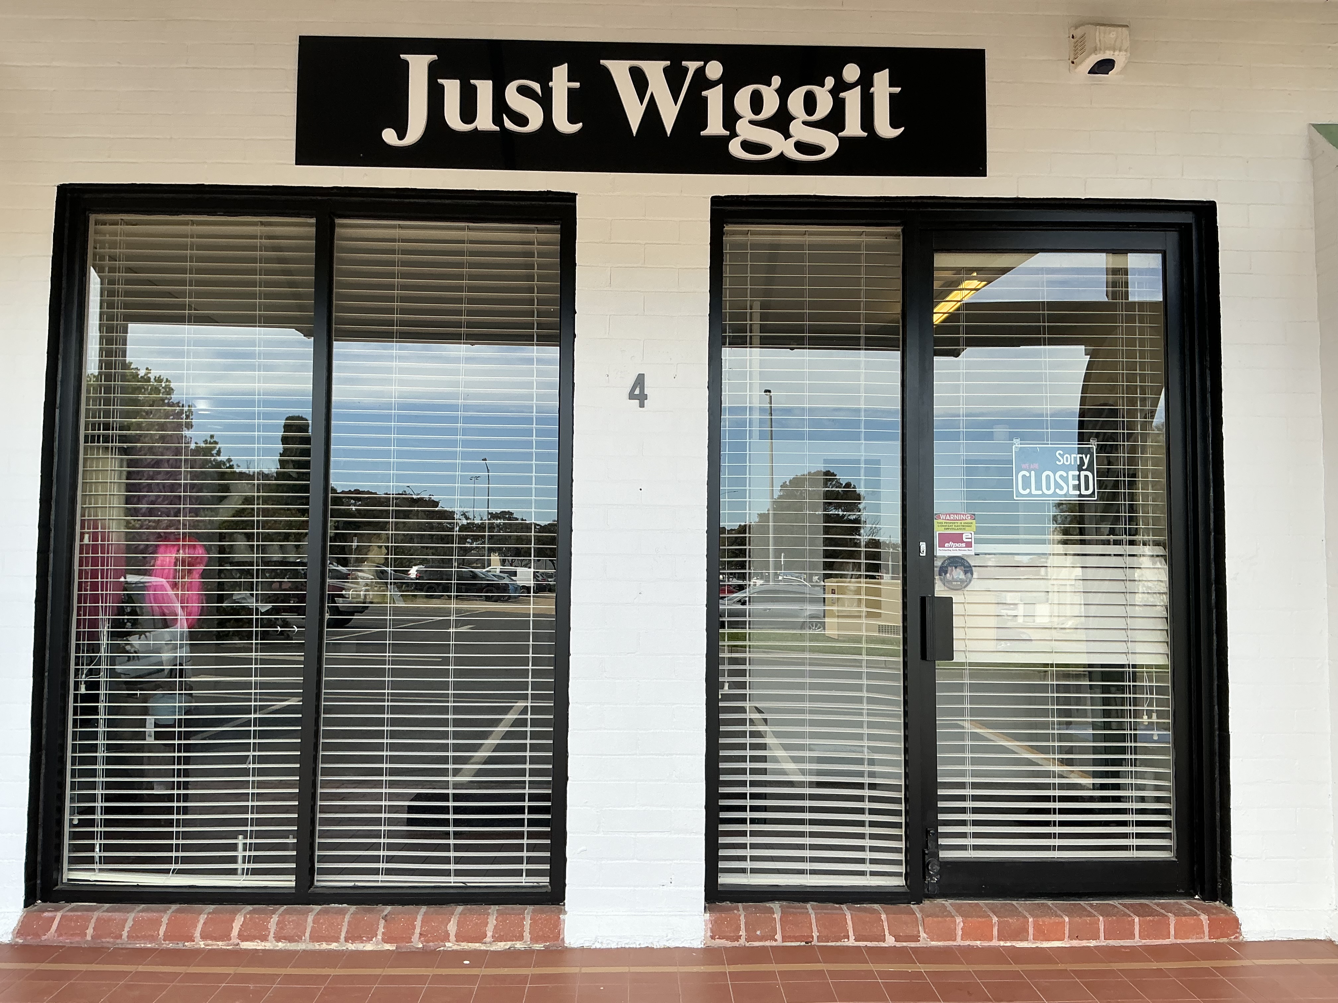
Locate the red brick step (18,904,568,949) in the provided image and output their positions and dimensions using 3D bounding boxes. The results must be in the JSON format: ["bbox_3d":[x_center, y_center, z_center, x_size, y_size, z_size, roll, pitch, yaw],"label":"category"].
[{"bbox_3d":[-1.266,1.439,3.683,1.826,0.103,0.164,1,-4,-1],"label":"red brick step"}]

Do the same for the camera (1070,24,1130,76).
[{"bbox_3d":[1.527,-1.627,3.847,0.159,0.164,0.134,1,-4,-1],"label":"camera"}]

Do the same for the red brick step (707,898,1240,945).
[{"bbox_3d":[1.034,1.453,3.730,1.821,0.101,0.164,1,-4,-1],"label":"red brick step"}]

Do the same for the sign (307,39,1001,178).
[{"bbox_3d":[-0.088,-1.402,3.851,2.447,0.466,0.030,1,-4,-1],"label":"sign"}]

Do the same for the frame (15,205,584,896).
[{"bbox_3d":[-1.242,0.162,3.849,1.736,2.398,0.070,1,-4,-1],"label":"frame"}]

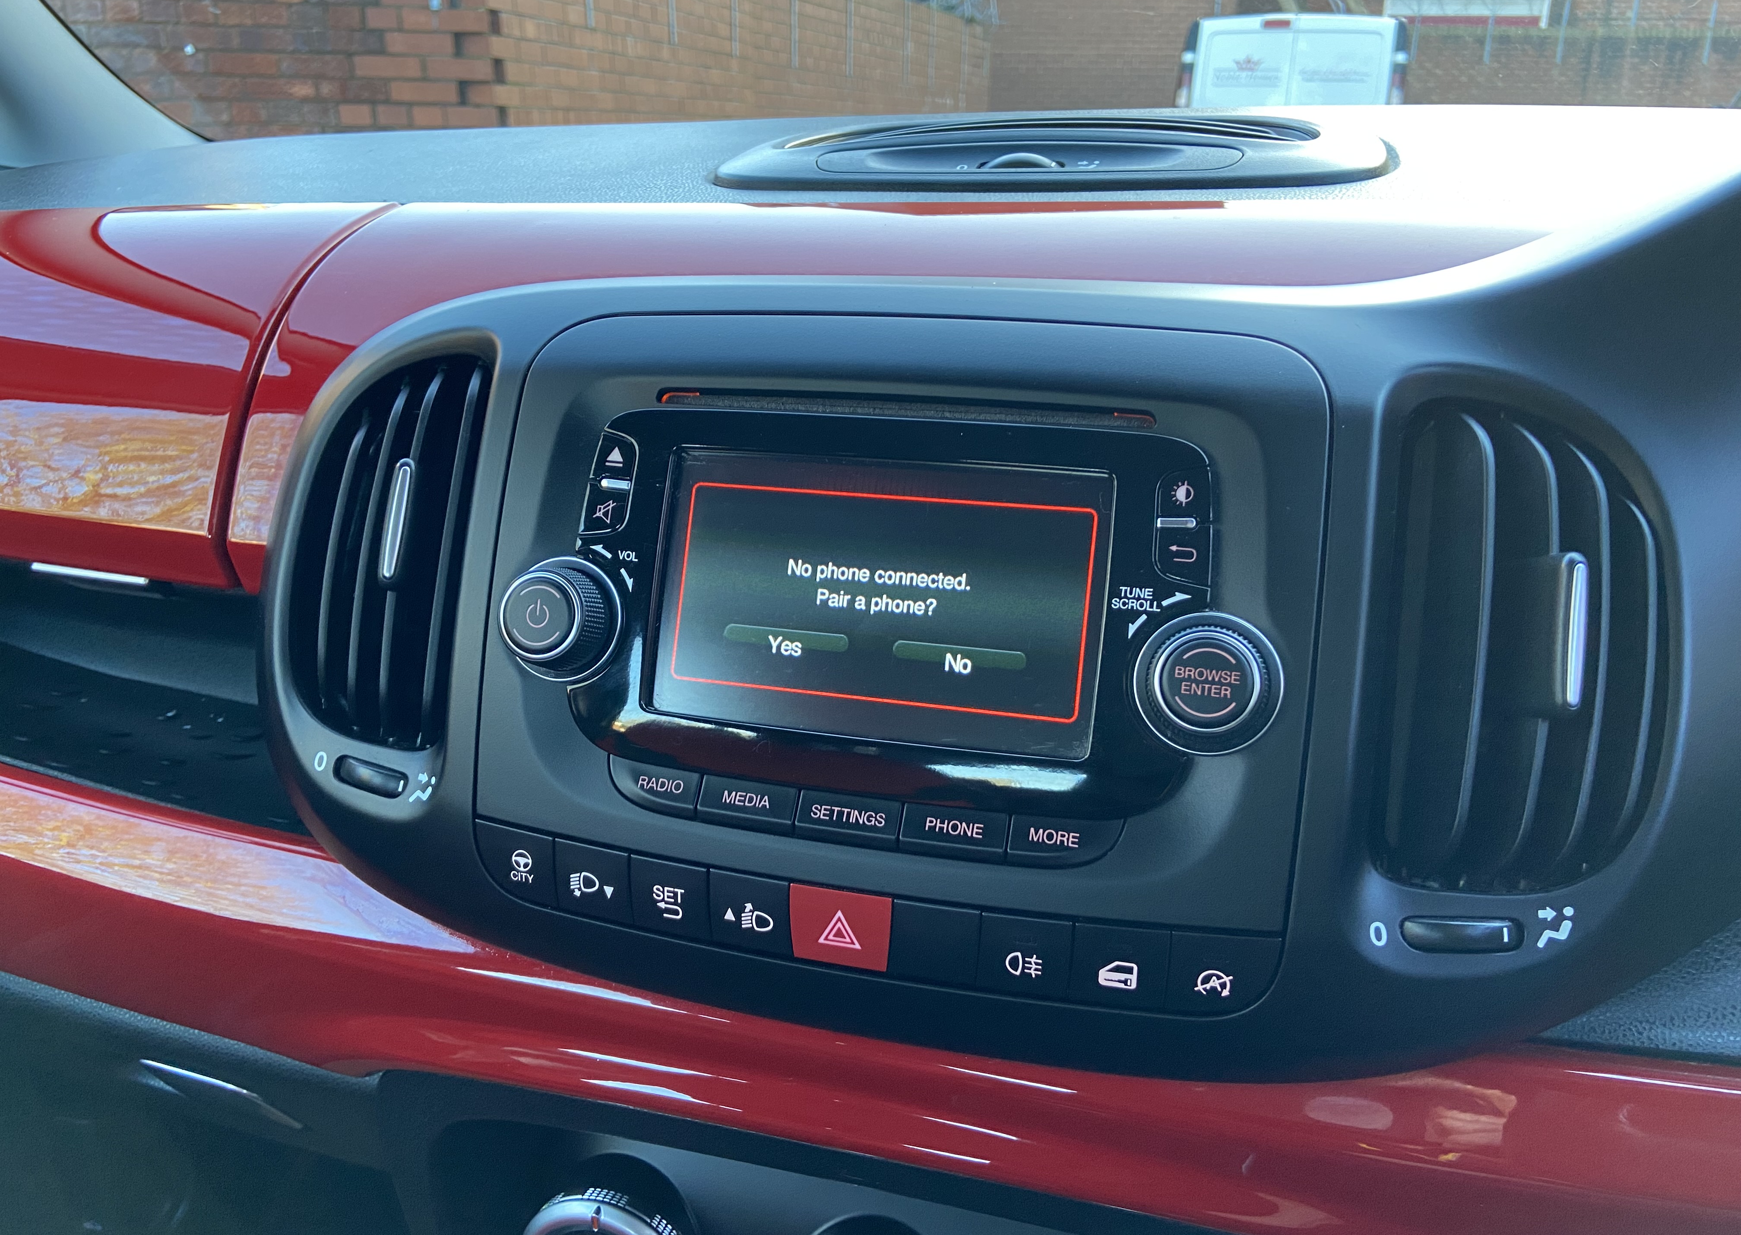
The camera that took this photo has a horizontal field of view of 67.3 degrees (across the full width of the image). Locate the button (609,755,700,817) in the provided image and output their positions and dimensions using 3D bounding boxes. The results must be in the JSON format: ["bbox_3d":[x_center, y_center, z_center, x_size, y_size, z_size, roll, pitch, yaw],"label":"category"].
[{"bbox_3d":[-0.053,0.042,0.327,0.025,0.012,0.007,5,-3,16],"label":"button"}]

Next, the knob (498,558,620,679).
[{"bbox_3d":[-0.080,0.000,0.331,0.032,0.032,0.017,5,-3,16],"label":"knob"}]

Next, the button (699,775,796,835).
[{"bbox_3d":[-0.030,0.046,0.324,0.026,0.011,0.009,5,-3,16],"label":"button"}]

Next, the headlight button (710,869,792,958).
[{"bbox_3d":[-0.028,0.071,0.320,0.021,0.018,0.007,5,10,16],"label":"headlight button"}]

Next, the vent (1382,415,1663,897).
[{"bbox_3d":[0.141,0.007,0.287,0.053,0.100,0.025,5,-3,16],"label":"vent"}]

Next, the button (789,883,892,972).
[{"bbox_3d":[-0.007,0.075,0.317,0.026,0.017,0.009,5,-3,16],"label":"button"}]

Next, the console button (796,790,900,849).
[{"bbox_3d":[-0.004,0.048,0.312,0.025,0.011,0.007,5,-3,16],"label":"console button"}]

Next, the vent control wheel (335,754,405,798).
[{"bbox_3d":[-0.133,0.043,0.353,0.022,0.009,0.008,5,3,16],"label":"vent control wheel"}]

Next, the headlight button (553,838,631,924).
[{"bbox_3d":[-0.070,0.067,0.335,0.023,0.018,0.009,5,-3,16],"label":"headlight button"}]

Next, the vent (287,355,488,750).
[{"bbox_3d":[-0.135,-0.019,0.372,0.056,0.111,0.029,5,-3,16],"label":"vent"}]

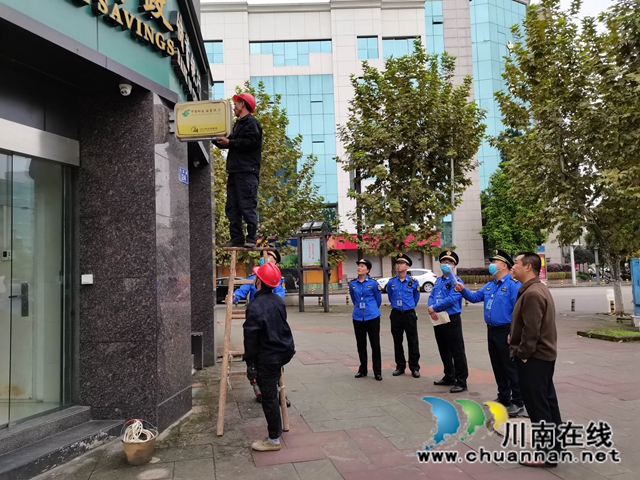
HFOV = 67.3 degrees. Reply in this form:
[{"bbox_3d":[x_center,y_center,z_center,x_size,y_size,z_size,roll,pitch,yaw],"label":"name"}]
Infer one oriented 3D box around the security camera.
[{"bbox_3d":[-1.876,-1.452,4.638,0.118,0.108,0.118,-2,-3,-6],"label":"security camera"}]

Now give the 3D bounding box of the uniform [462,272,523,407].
[{"bbox_3d":[1.886,1.064,5.185,0.580,1.403,0.550,0,-4,-30],"label":"uniform"}]

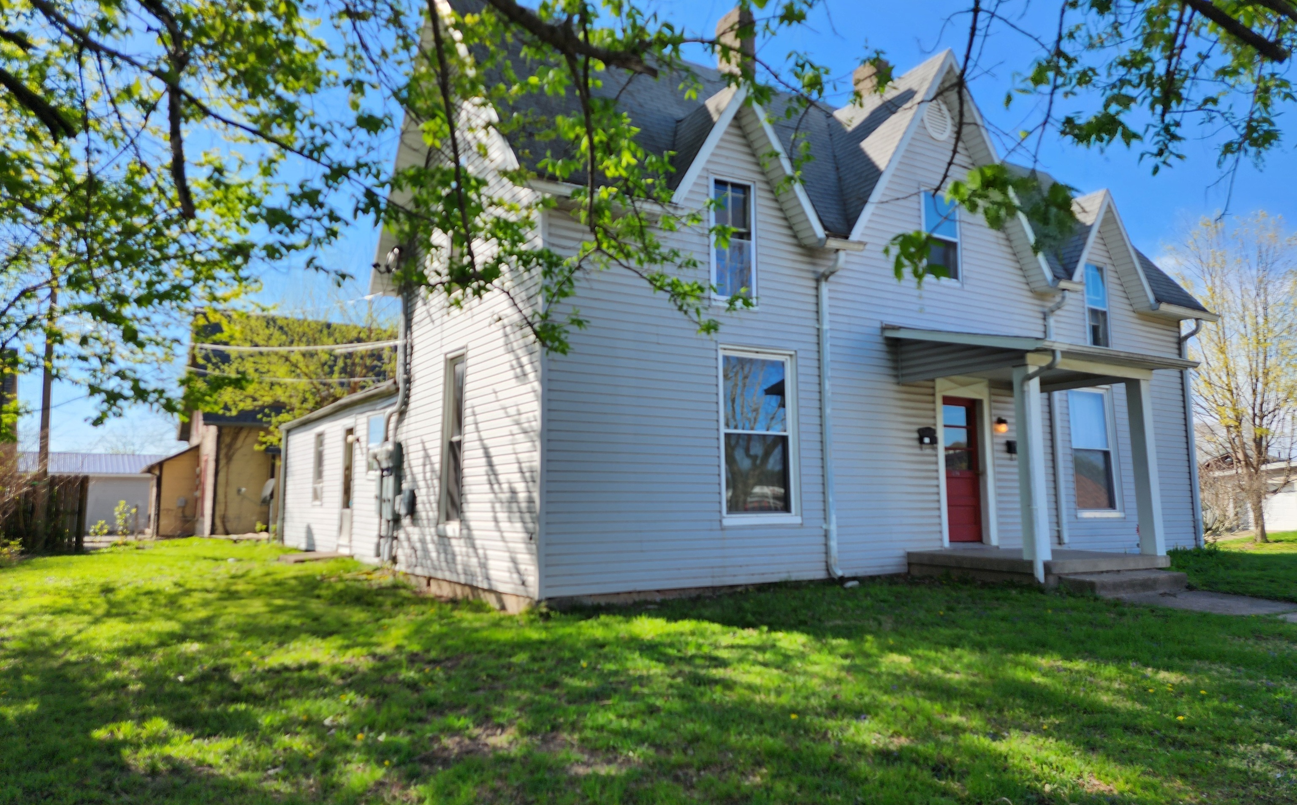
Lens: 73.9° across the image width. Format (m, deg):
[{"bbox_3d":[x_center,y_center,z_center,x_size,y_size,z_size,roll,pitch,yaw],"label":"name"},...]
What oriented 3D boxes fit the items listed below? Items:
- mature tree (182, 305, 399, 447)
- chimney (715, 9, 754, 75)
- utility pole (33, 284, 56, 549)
[{"bbox_3d":[-9.581,0.495,24.010,5.800,6.600,5.800,4,-8,-32],"label":"mature tree"},{"bbox_3d":[1.404,-5.638,13.842,0.304,1.183,0.625,4,-8,-32],"label":"chimney"},{"bbox_3d":[-14.529,-0.300,20.888,0.240,7.600,0.240,4,-8,-32],"label":"utility pole"}]

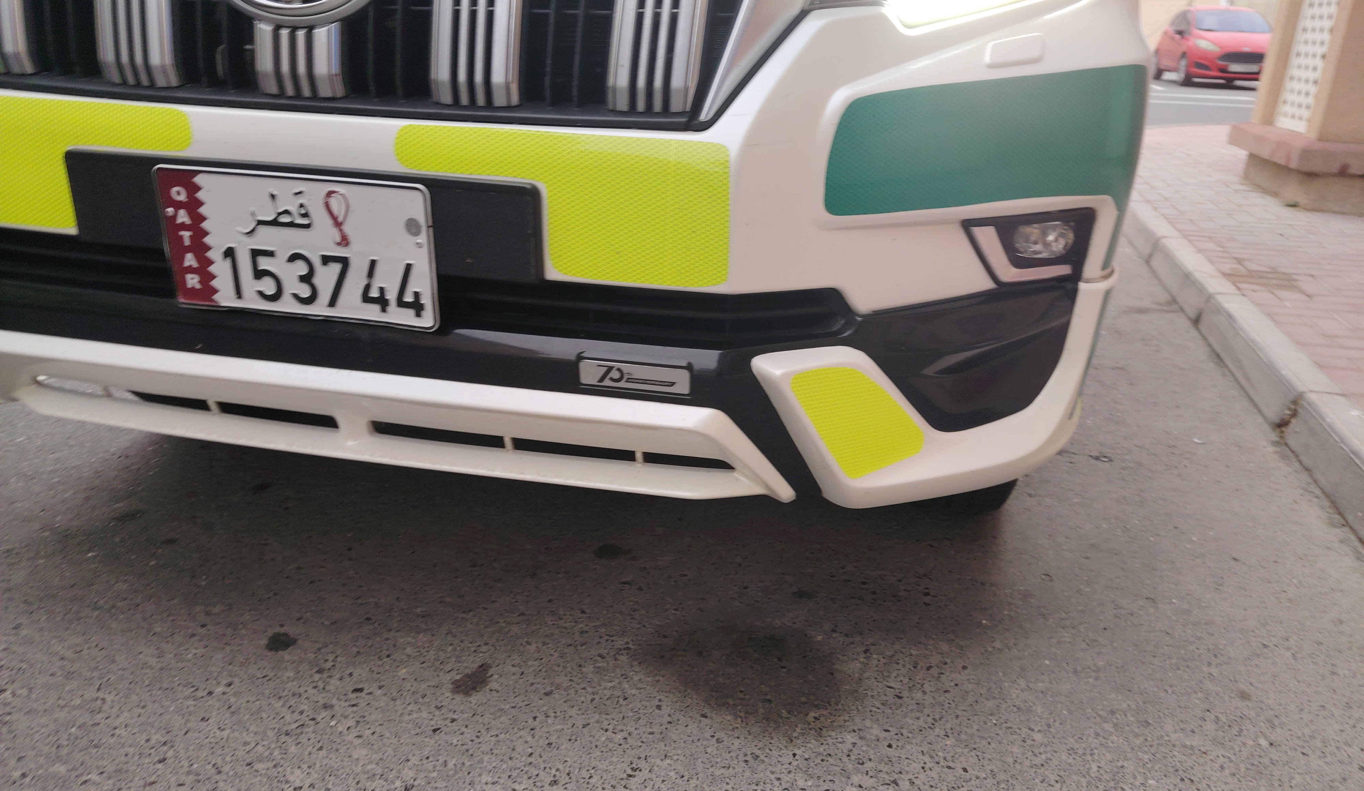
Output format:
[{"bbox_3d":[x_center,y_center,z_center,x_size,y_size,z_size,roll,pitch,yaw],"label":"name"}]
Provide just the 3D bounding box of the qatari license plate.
[{"bbox_3d":[-0.407,-0.157,1.007,0.312,0.156,0.015,6,24,10],"label":"qatari license plate"}]

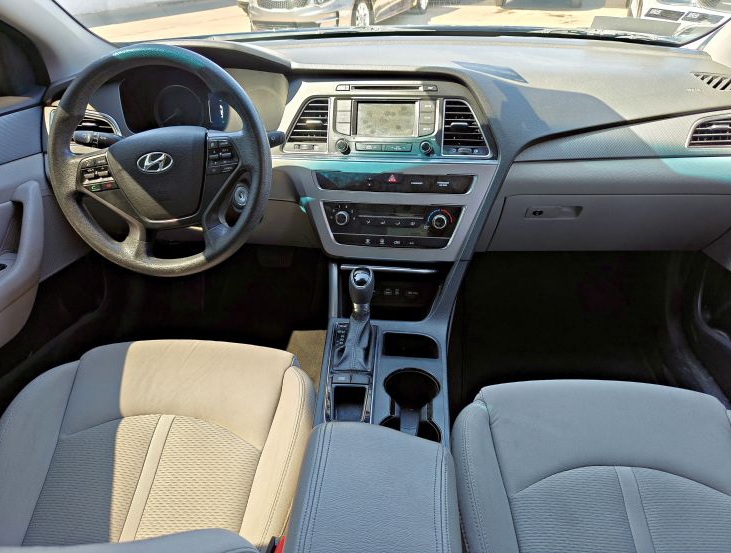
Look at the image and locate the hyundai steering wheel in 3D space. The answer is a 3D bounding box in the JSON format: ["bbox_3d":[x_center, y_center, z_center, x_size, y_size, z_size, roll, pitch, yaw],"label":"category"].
[{"bbox_3d":[-0.344,-0.192,0.850,0.378,0.378,0.095,3,9,4],"label":"hyundai steering wheel"}]

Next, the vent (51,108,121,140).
[{"bbox_3d":[-0.550,-0.296,0.965,0.138,0.066,0.045,0,20,0],"label":"vent"}]

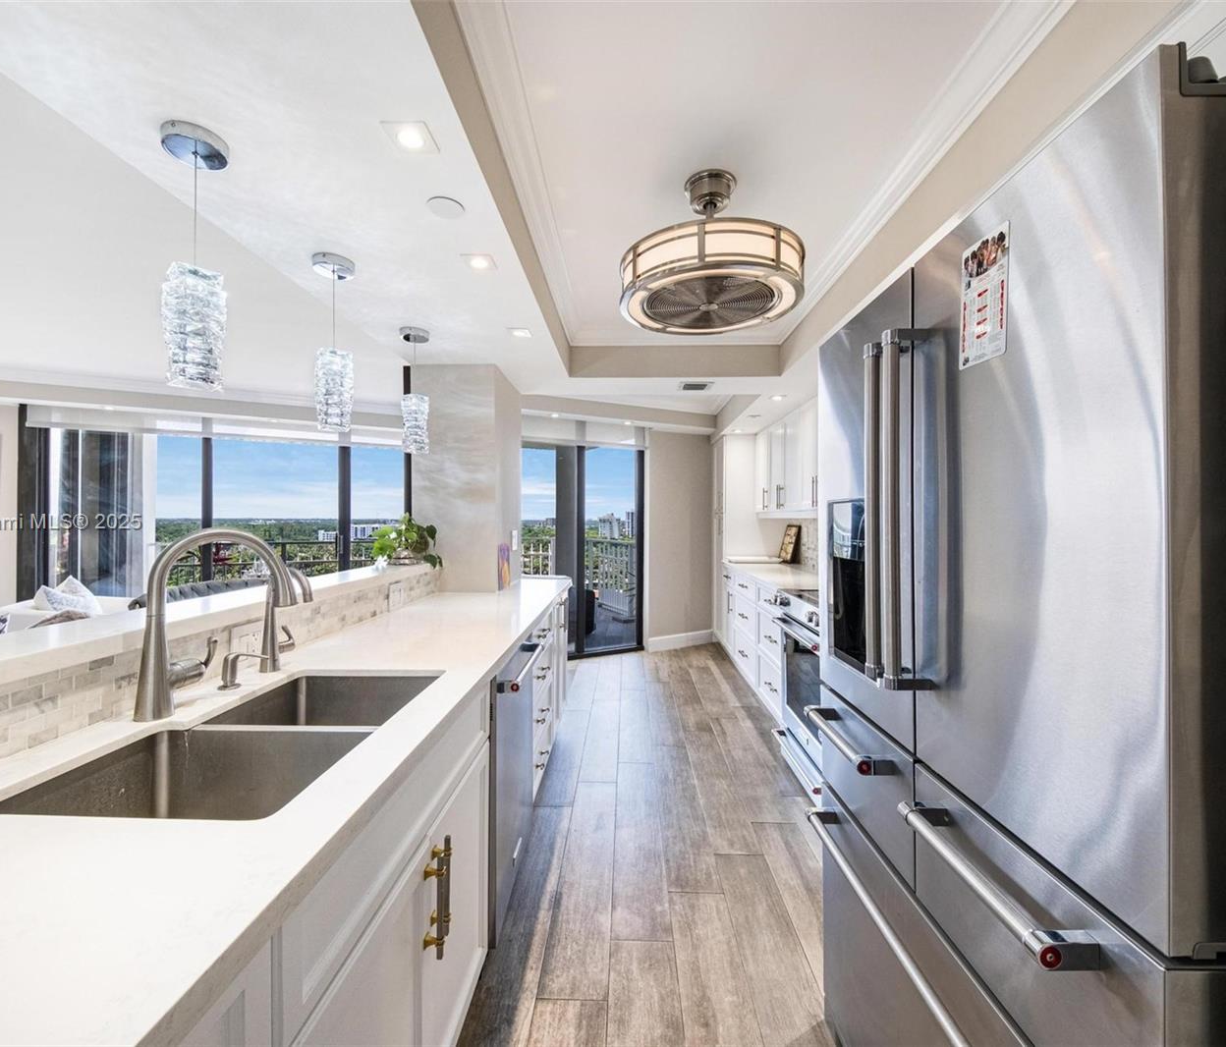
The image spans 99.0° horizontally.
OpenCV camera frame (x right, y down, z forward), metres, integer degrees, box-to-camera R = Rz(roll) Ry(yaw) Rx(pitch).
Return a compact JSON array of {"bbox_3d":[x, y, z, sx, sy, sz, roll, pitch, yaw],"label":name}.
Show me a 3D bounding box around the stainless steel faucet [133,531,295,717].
[{"bbox_3d":[-0.834,0.200,1.122,0.280,0.378,0.125,0,0,-20],"label":"stainless steel faucet"}]

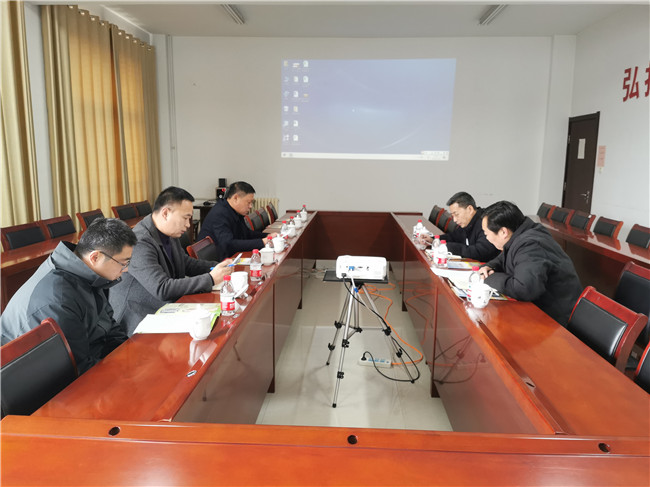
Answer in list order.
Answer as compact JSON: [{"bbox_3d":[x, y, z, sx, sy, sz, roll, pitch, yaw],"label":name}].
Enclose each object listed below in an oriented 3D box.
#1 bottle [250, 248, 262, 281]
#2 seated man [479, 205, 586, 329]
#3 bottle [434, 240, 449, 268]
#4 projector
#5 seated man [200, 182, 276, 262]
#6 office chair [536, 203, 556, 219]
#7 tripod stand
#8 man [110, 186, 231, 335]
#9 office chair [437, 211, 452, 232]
[{"bbox_3d":[-0.390,0.122,2.882,0.063,0.175,0.063,1,9,3],"label":"bottle"},{"bbox_3d":[1.086,0.390,2.765,0.670,1.240,0.560,1,10,3],"label":"seated man"},{"bbox_3d":[0.768,0.067,3.281,0.063,0.175,0.063,1,9,3],"label":"bottle"},{"bbox_3d":[0.235,0.161,3.182,0.300,0.098,0.240,2,10,7],"label":"projector"},{"bbox_3d":[-0.673,0.163,3.890,0.680,1.260,0.540,1,9,6],"label":"seated man"},{"bbox_3d":[2.696,-0.059,6.721,0.550,0.890,0.460,1,9,3],"label":"office chair"},{"bbox_3d":[0.283,0.566,3.248,0.600,0.720,0.630,1,10,3],"label":"tripod stand"},{"bbox_3d":[-0.802,0.357,2.619,0.700,1.290,0.540,2,9,8],"label":"man"},{"bbox_3d":[1.136,0.083,5.768,0.550,0.890,0.460,1,9,3],"label":"office chair"}]

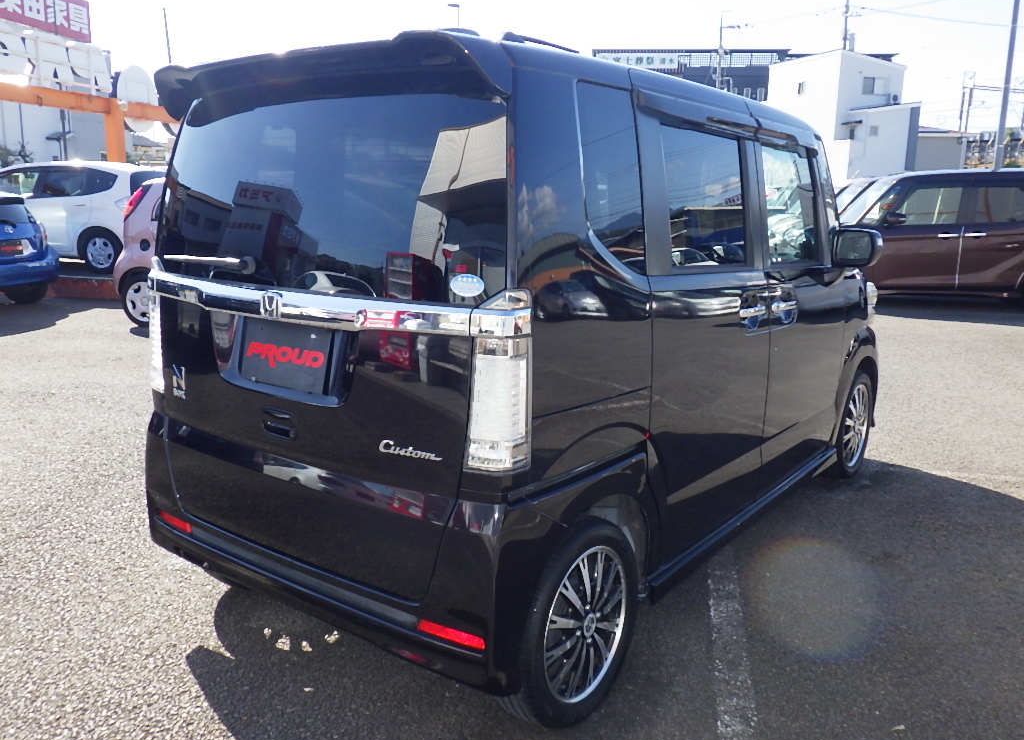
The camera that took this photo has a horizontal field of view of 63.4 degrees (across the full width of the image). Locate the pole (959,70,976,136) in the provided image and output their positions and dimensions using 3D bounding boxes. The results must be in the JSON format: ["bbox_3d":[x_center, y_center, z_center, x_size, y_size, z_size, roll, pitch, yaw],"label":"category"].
[{"bbox_3d":[38.727,-19.915,71.064,0.900,11.000,0.600,6,13,27],"label":"pole"}]

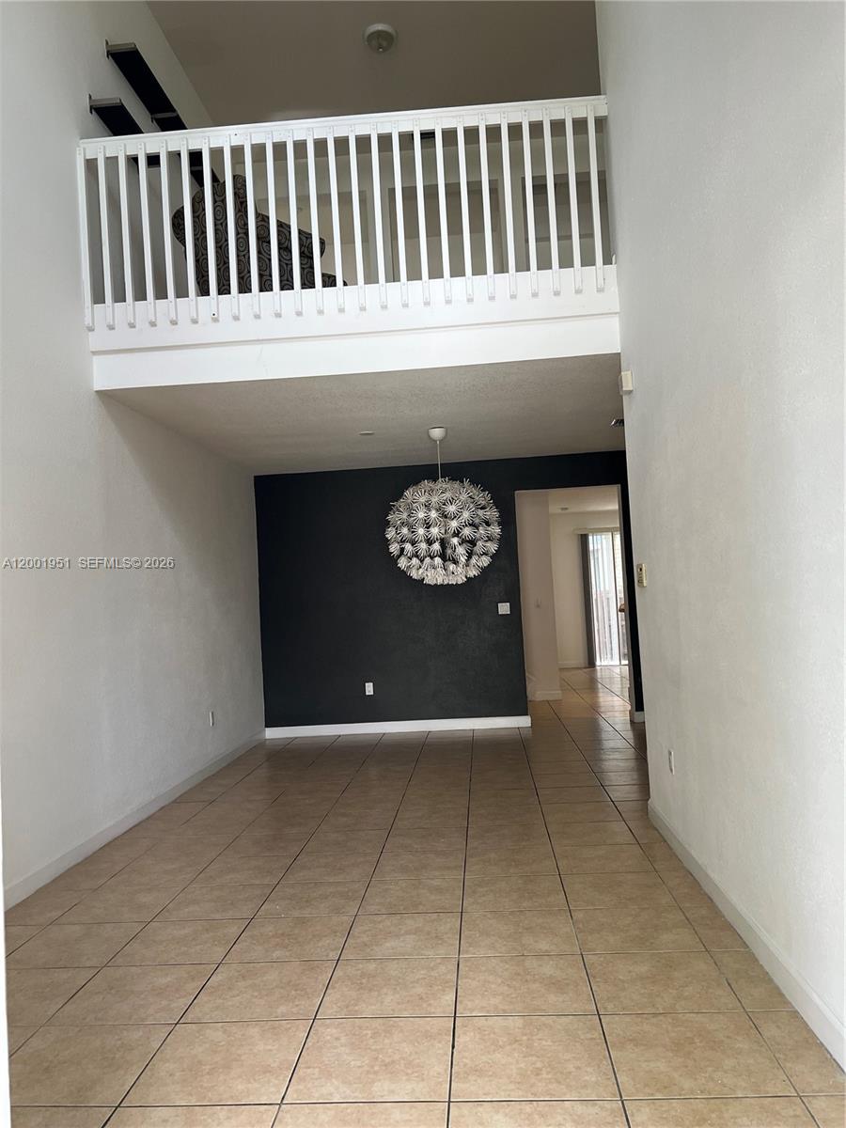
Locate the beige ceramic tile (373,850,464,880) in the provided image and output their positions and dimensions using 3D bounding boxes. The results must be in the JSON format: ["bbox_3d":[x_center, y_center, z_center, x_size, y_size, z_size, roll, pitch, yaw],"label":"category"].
[{"bbox_3d":[-0.011,1.417,3.980,0.415,0.010,0.415,-3,-3,4],"label":"beige ceramic tile"}]

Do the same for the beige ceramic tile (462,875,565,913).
[{"bbox_3d":[0.410,1.482,3.808,0.450,0.010,0.450,-3,-3,4],"label":"beige ceramic tile"}]

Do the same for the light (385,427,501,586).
[{"bbox_3d":[0.164,-0.481,7.010,0.933,1.291,0.933,-3,-3,4],"label":"light"}]

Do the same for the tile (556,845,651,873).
[{"bbox_3d":[0.894,1.475,4.228,0.450,0.010,0.450,-3,-3,4],"label":"tile"}]

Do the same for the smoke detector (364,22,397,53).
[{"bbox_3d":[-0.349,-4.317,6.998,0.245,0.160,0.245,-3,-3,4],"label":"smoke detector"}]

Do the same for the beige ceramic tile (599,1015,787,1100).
[{"bbox_3d":[0.757,1.388,2.405,0.445,0.010,0.445,-3,-3,4],"label":"beige ceramic tile"}]

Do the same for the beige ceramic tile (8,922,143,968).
[{"bbox_3d":[-1.324,1.453,3.228,0.415,0.010,0.415,-3,-3,4],"label":"beige ceramic tile"}]

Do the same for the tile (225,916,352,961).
[{"bbox_3d":[-0.522,1.503,3.391,0.445,0.010,0.445,-3,-3,4],"label":"tile"}]

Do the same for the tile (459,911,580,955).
[{"bbox_3d":[0.349,1.359,3.115,0.415,0.010,0.415,-3,-3,4],"label":"tile"}]

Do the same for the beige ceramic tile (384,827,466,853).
[{"bbox_3d":[0.019,1.435,4.399,0.415,0.010,0.415,-3,-3,4],"label":"beige ceramic tile"}]

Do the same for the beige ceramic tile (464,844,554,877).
[{"bbox_3d":[0.442,1.501,4.259,0.450,0.010,0.450,-3,-3,4],"label":"beige ceramic tile"}]

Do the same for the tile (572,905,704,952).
[{"bbox_3d":[0.829,1.437,3.325,0.450,0.010,0.450,-3,-3,4],"label":"tile"}]

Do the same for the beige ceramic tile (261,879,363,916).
[{"bbox_3d":[-0.490,1.522,3.838,0.445,0.010,0.445,-3,-3,4],"label":"beige ceramic tile"}]

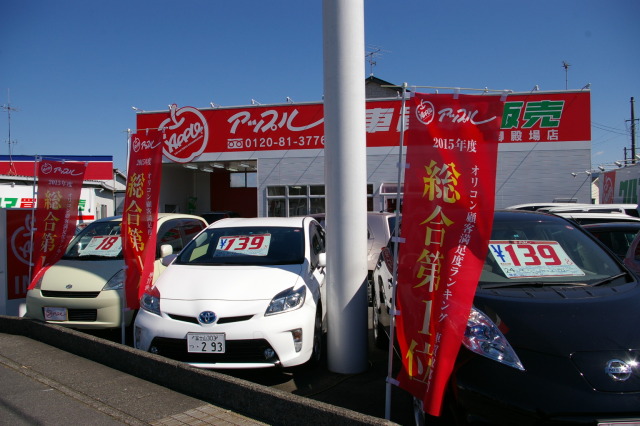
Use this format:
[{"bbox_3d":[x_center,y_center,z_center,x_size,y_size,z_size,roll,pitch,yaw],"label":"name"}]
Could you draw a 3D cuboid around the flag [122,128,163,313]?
[{"bbox_3d":[-1.760,0.080,5.350,0.500,1.780,0.200,-1,0,30],"label":"flag"}]

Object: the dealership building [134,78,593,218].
[{"bbox_3d":[1.550,-0.970,20.800,14.600,5.100,8.000,-1,0,12],"label":"dealership building"}]

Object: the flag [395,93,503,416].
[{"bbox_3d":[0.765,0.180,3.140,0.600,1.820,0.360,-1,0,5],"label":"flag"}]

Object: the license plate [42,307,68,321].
[{"bbox_3d":[-3.300,1.255,6.650,0.330,0.165,0.025,-1,0,13],"label":"license plate"}]

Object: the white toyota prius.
[{"bbox_3d":[-0.790,0.805,6.700,1.760,1.490,4.470,-1,0,4],"label":"white toyota prius"}]

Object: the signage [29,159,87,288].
[{"bbox_3d":[-3.600,0.150,7.300,0.580,1.800,0.280,0,0,-6],"label":"signage"}]

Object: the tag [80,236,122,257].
[{"bbox_3d":[-3.070,0.474,7.600,0.594,0.020,0.420,-3,39,13],"label":"tag"}]

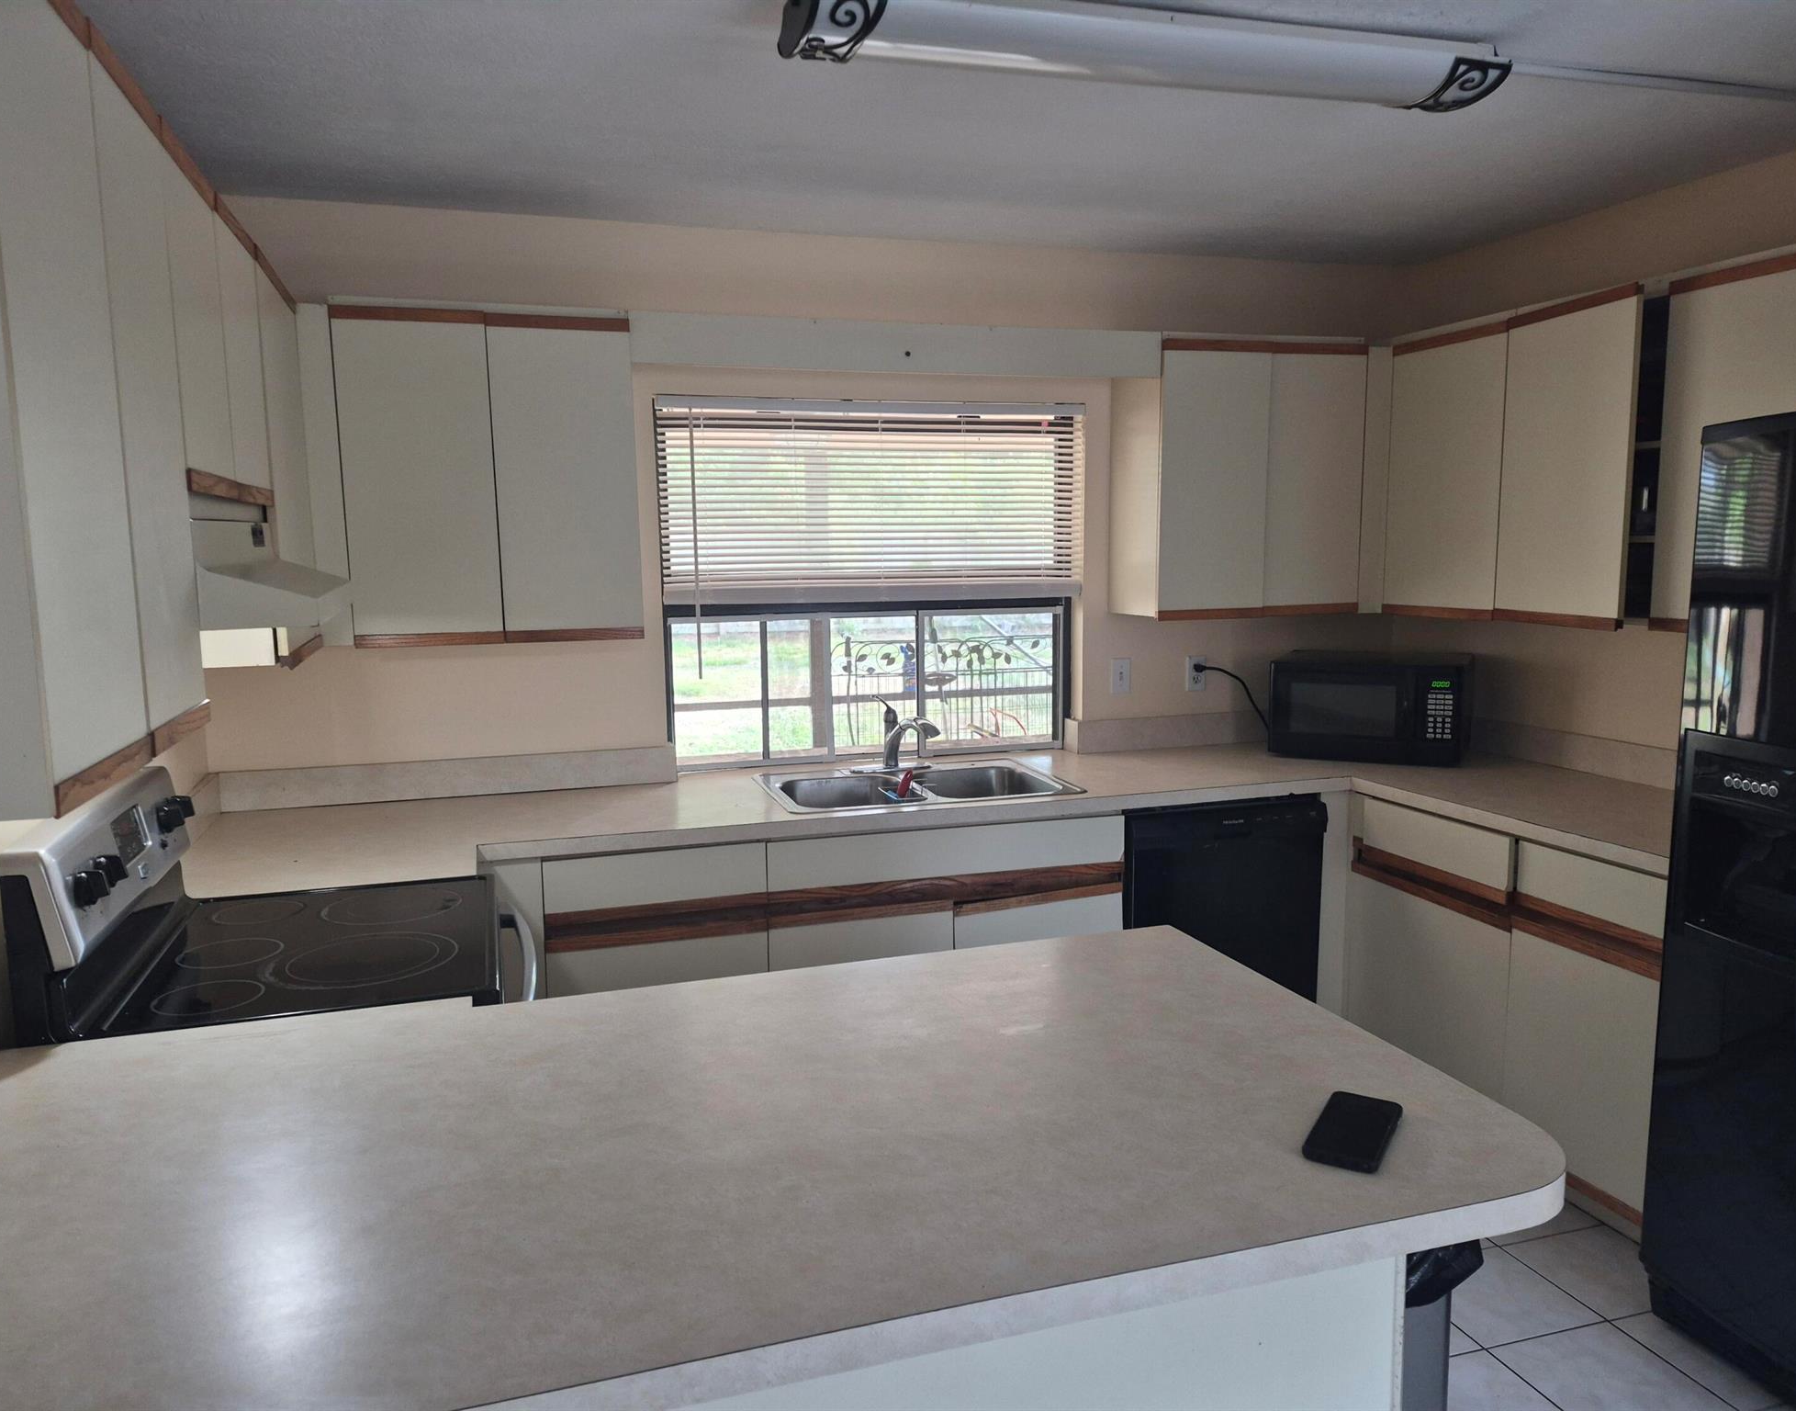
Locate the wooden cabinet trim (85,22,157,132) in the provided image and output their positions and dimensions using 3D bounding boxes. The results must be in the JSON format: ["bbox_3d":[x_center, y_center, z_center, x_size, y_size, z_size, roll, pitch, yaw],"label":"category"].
[{"bbox_3d":[-0.936,-0.744,1.500,0.022,0.034,0.312,-3,8,-18],"label":"wooden cabinet trim"}]

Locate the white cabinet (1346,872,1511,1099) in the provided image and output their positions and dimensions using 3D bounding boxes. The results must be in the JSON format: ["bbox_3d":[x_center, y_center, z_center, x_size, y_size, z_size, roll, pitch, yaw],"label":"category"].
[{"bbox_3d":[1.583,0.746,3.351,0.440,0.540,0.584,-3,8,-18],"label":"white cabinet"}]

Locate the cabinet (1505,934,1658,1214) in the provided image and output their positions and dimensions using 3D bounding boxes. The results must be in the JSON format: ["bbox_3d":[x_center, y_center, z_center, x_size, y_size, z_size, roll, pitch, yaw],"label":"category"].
[{"bbox_3d":[1.868,0.831,2.926,0.580,0.538,0.552,-3,8,-18],"label":"cabinet"}]

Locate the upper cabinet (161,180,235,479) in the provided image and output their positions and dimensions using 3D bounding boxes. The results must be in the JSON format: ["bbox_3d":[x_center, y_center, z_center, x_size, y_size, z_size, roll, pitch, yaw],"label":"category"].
[{"bbox_3d":[-1.173,-0.546,1.798,0.311,0.434,0.365,-3,8,-18],"label":"upper cabinet"}]

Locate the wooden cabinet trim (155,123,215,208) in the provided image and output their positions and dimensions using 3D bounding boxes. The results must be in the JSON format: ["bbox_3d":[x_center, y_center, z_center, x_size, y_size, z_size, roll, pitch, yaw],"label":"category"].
[{"bbox_3d":[-1.040,-0.780,1.815,0.022,0.032,0.354,-3,8,-18],"label":"wooden cabinet trim"}]

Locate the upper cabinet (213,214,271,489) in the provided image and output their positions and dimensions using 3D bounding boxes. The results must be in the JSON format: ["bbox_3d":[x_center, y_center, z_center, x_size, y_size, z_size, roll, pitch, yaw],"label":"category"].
[{"bbox_3d":[-1.245,-0.577,2.097,0.282,0.440,0.354,-3,8,-18],"label":"upper cabinet"}]

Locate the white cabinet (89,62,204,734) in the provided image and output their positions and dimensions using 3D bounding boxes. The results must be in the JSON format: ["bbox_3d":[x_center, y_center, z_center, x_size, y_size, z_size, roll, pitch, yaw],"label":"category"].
[{"bbox_3d":[-1.063,-0.348,1.497,0.311,0.753,0.331,-3,8,-18],"label":"white cabinet"}]

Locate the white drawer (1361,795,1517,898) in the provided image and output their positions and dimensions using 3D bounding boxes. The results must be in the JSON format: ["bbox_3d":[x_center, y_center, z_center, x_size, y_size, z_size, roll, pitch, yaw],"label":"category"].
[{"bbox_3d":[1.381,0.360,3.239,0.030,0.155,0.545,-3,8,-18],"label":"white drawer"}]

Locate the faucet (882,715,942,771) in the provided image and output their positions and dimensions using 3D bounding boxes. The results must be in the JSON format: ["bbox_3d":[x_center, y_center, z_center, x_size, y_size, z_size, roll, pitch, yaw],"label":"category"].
[{"bbox_3d":[0.030,0.103,3.608,0.075,0.170,0.220,-8,10,-43],"label":"faucet"}]

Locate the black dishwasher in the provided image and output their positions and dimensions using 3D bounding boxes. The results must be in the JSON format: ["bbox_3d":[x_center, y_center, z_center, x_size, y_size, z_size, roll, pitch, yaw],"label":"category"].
[{"bbox_3d":[0.810,0.648,3.706,0.603,0.845,0.590,-3,8,-18],"label":"black dishwasher"}]

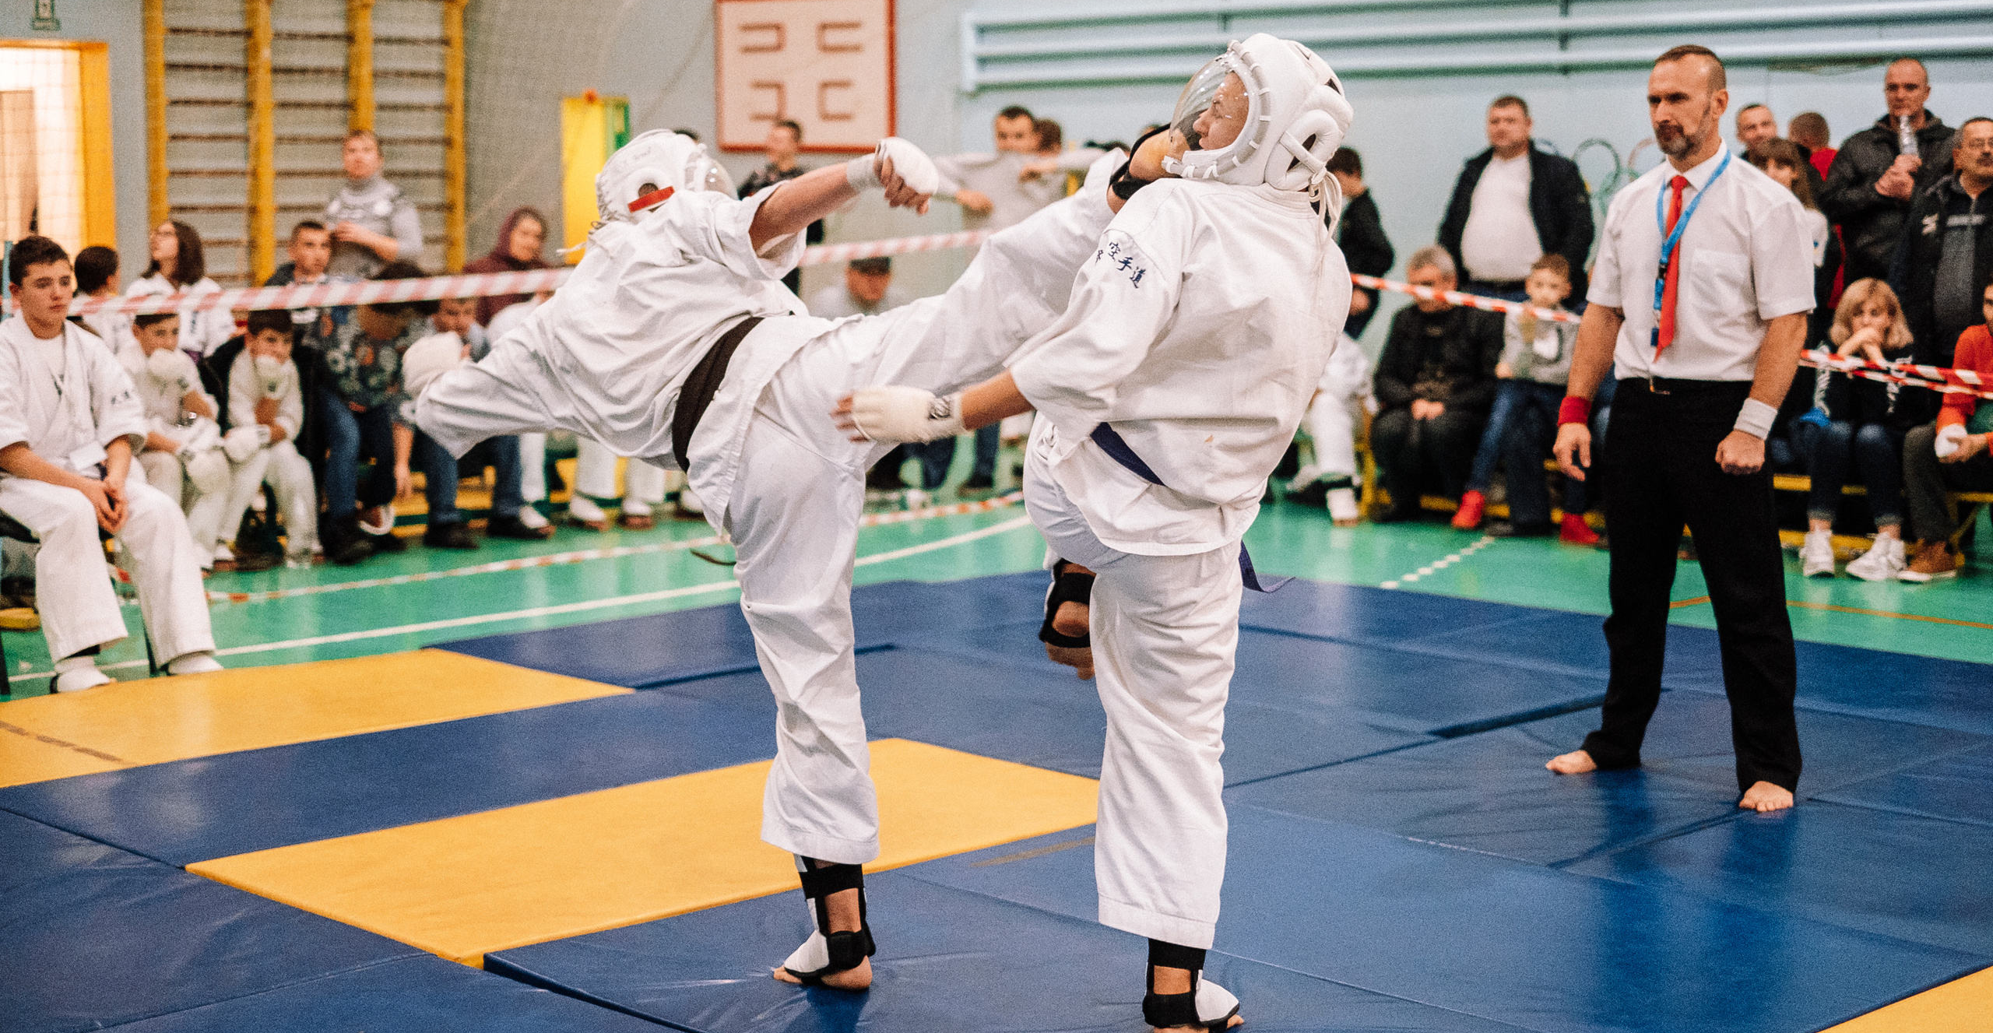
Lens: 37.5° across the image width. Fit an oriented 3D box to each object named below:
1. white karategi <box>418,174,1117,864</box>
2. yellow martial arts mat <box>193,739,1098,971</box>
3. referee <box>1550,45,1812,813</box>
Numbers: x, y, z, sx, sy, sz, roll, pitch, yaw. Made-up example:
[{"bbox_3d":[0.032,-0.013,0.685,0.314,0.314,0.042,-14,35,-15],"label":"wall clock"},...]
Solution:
[{"bbox_3d":[-0.391,0.011,5.104,1.260,1.220,0.520,1,7,14],"label":"white karategi"},{"bbox_3d":[-0.609,0.714,6.444,1.970,0.045,1.040,-7,9,-44],"label":"yellow martial arts mat"},{"bbox_3d":[1.563,-0.233,6.800,0.640,1.720,0.430,5,9,41],"label":"referee"}]

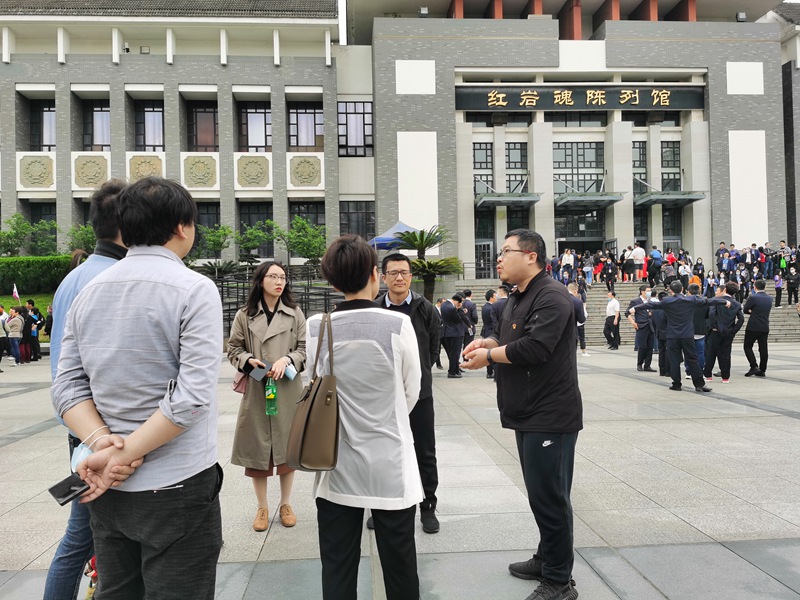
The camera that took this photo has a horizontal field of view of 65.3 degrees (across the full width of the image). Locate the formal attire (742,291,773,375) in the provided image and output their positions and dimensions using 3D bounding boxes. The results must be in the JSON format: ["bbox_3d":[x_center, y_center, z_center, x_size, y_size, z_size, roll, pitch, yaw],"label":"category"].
[{"bbox_3d":[6.590,0.609,11.528,0.480,1.569,0.380,-1,-1,5],"label":"formal attire"}]

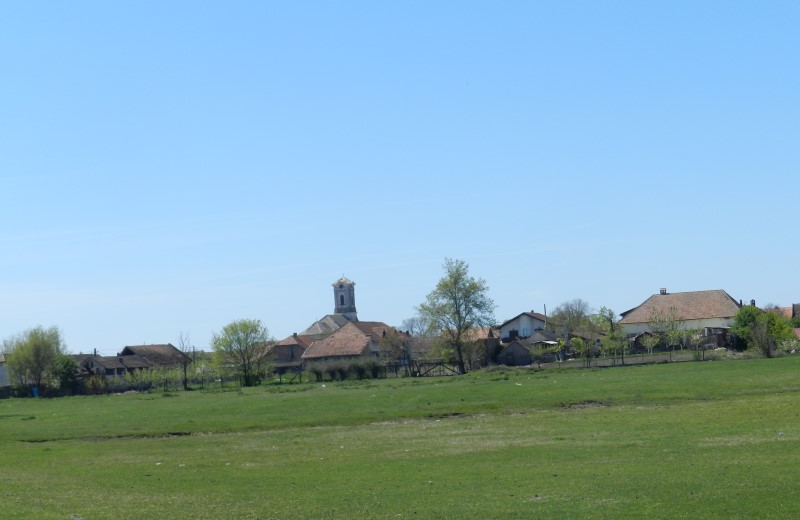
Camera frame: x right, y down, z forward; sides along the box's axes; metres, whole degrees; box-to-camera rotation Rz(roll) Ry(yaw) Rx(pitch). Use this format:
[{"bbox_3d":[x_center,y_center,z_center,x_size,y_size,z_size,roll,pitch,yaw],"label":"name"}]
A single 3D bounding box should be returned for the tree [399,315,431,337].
[{"bbox_3d":[3.010,14.670,320.000,6.800,9.500,6.800,-3,-3,0],"label":"tree"}]

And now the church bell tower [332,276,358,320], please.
[{"bbox_3d":[-13.500,15.160,440.000,4.700,22.000,4.700,-4,-3,22],"label":"church bell tower"}]

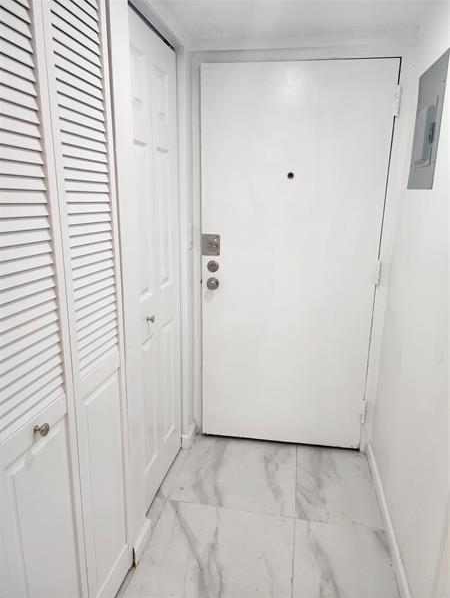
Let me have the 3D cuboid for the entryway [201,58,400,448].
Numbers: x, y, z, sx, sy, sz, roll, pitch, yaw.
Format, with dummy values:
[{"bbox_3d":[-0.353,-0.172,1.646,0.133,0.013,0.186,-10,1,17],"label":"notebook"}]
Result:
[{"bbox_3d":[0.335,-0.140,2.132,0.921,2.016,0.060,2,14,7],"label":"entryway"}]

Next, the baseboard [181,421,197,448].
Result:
[{"bbox_3d":[-0.211,0.805,2.347,0.055,0.080,0.141,2,14,7],"label":"baseboard"}]

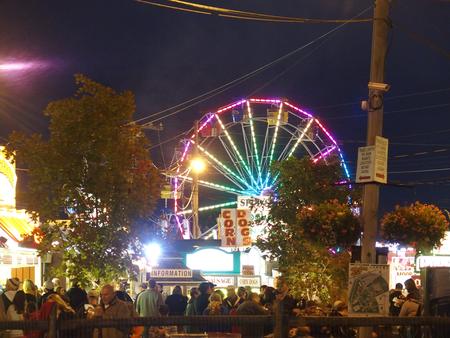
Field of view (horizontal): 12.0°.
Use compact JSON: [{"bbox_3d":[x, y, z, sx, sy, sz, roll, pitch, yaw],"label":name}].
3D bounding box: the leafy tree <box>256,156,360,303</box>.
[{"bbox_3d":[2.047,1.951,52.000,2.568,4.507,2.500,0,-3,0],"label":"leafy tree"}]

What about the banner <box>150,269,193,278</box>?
[{"bbox_3d":[-1.638,3.206,66.000,1.276,0.292,0.080,0,-3,0],"label":"banner"}]

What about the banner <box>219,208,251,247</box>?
[{"bbox_3d":[0.345,2.026,74.000,1.069,1.293,0.200,0,-3,0],"label":"banner"}]

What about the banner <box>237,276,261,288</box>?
[{"bbox_3d":[0.816,3.852,73.000,0.782,0.391,0.100,0,-3,0],"label":"banner"}]

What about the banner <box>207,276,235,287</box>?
[{"bbox_3d":[-0.162,3.835,73.000,0.969,0.357,0.100,0,-3,0],"label":"banner"}]

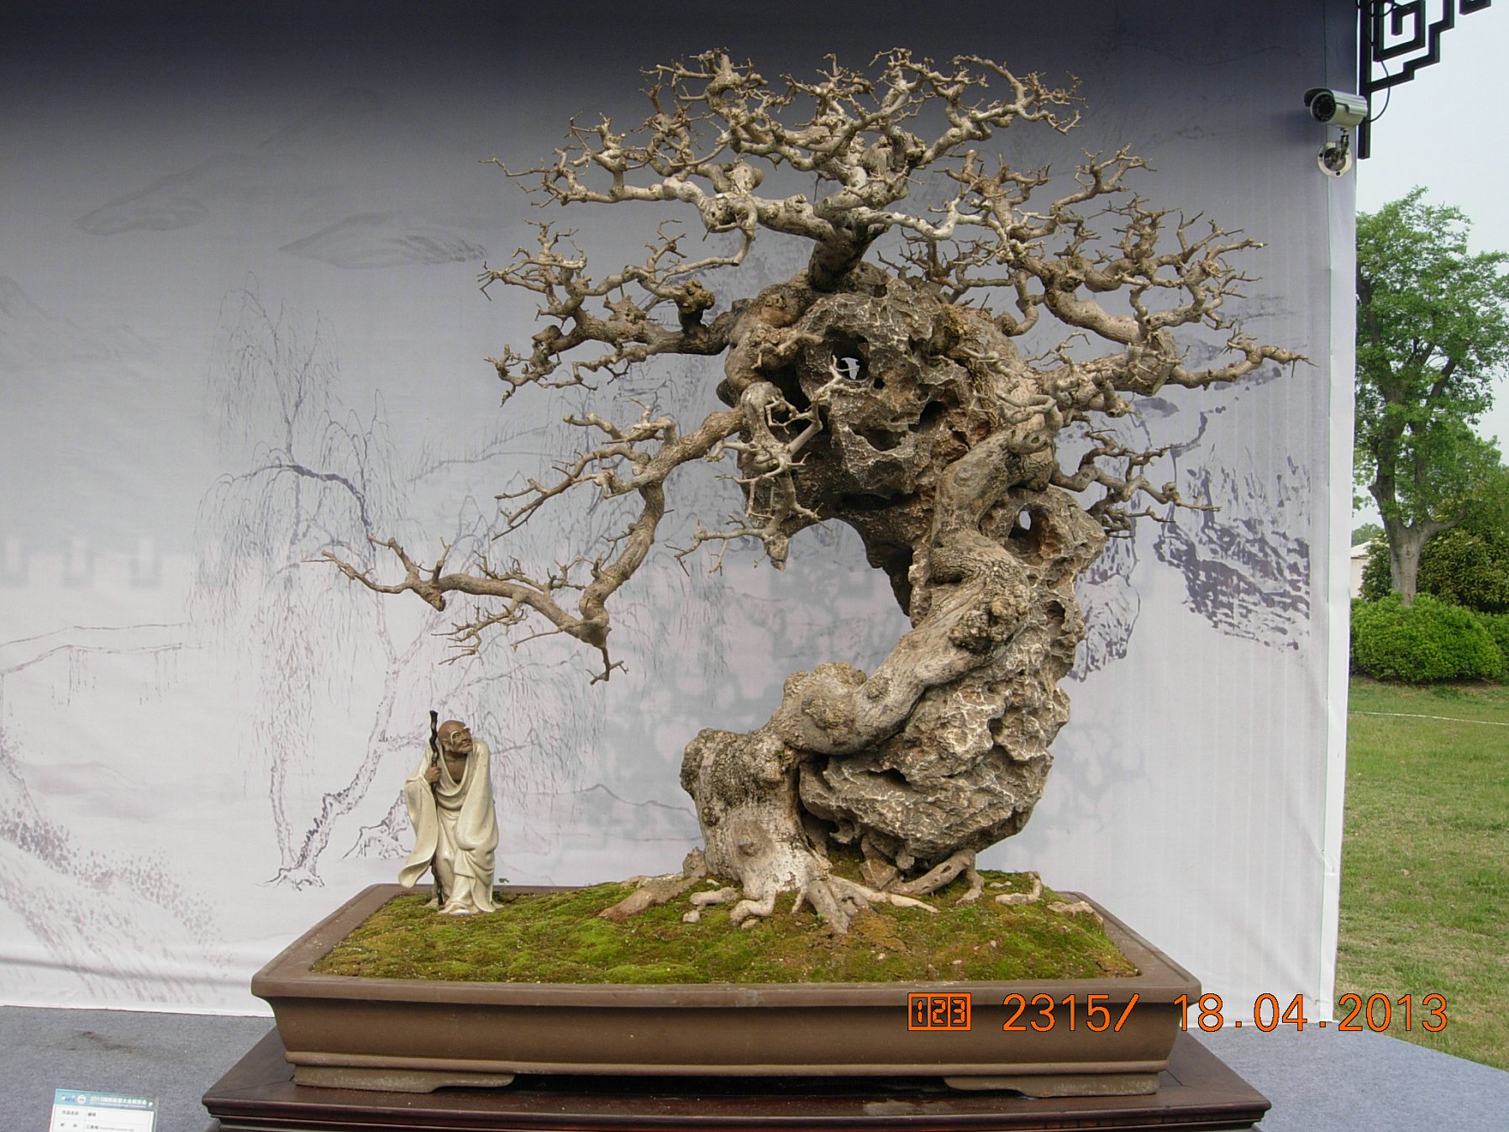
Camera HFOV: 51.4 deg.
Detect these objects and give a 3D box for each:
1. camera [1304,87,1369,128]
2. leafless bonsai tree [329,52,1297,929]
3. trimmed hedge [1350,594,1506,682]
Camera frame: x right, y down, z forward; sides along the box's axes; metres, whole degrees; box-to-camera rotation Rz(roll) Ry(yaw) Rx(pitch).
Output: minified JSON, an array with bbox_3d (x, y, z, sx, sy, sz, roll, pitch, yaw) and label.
[{"bbox_3d":[1.298,-1.020,3.500,0.140,0.073,0.070,1,-1,-34],"label":"camera"},{"bbox_3d":[0.078,-0.101,2.100,1.290,1.170,0.780,0,-1,0],"label":"leafless bonsai tree"},{"bbox_3d":[9.100,0.960,21.500,2.400,1.200,1.900,0,-1,0],"label":"trimmed hedge"}]

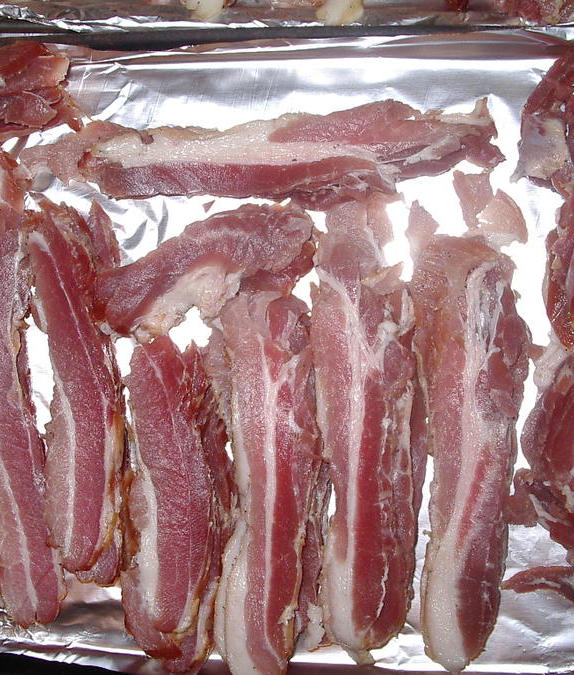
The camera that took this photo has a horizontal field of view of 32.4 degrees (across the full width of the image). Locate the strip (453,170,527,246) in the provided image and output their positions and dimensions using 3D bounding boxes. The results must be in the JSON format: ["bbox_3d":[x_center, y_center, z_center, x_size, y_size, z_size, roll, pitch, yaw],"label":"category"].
[{"bbox_3d":[0.103,-0.066,0.502,0.040,0.006,0.035,5,87,0],"label":"strip"}]

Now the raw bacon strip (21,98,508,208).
[{"bbox_3d":[-0.011,-0.089,0.500,0.239,0.012,0.056,-4,87,0],"label":"raw bacon strip"}]

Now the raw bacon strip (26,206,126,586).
[{"bbox_3d":[-0.104,0.025,0.494,0.045,0.012,0.187,-3,87,0],"label":"raw bacon strip"}]

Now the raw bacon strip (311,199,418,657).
[{"bbox_3d":[0.041,0.044,0.493,0.052,0.012,0.228,-2,87,0],"label":"raw bacon strip"}]

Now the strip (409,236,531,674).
[{"bbox_3d":[0.095,0.057,0.493,0.059,0.012,0.215,-3,87,0],"label":"strip"}]

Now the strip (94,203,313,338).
[{"bbox_3d":[-0.042,-0.035,0.497,0.115,0.013,0.051,-23,87,-1],"label":"strip"}]

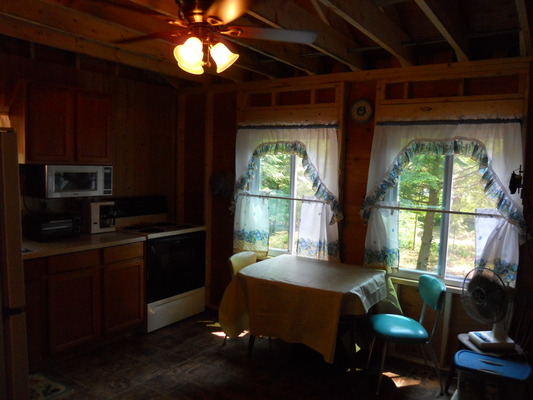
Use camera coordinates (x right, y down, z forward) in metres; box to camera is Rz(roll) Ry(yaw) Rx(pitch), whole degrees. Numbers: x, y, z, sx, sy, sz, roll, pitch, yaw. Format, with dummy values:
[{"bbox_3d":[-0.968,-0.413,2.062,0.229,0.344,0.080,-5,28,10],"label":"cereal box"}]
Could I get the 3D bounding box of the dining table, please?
[{"bbox_3d":[0.320,0.939,3.403,1.020,0.750,0.850,5,7,34],"label":"dining table"}]

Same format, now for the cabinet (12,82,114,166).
[{"bbox_3d":[-1.709,-0.610,3.621,0.305,0.615,0.755,5,7,34],"label":"cabinet"}]

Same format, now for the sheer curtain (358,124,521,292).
[{"bbox_3d":[1.287,0.021,3.280,1.100,1.220,0.120,5,7,34],"label":"sheer curtain"}]

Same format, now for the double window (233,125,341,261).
[{"bbox_3d":[0.154,-0.076,4.035,1.120,1.220,0.120,5,7,34],"label":"double window"}]

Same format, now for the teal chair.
[{"bbox_3d":[1.005,0.953,3.112,0.500,0.805,0.410,1,6,1],"label":"teal chair"}]

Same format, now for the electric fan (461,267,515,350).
[{"bbox_3d":[1.420,0.709,2.800,0.270,0.485,0.340,0,6,-15],"label":"electric fan"}]

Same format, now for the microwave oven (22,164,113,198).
[{"bbox_3d":[-1.680,-0.167,3.668,0.370,0.260,0.600,5,7,34],"label":"microwave oven"}]

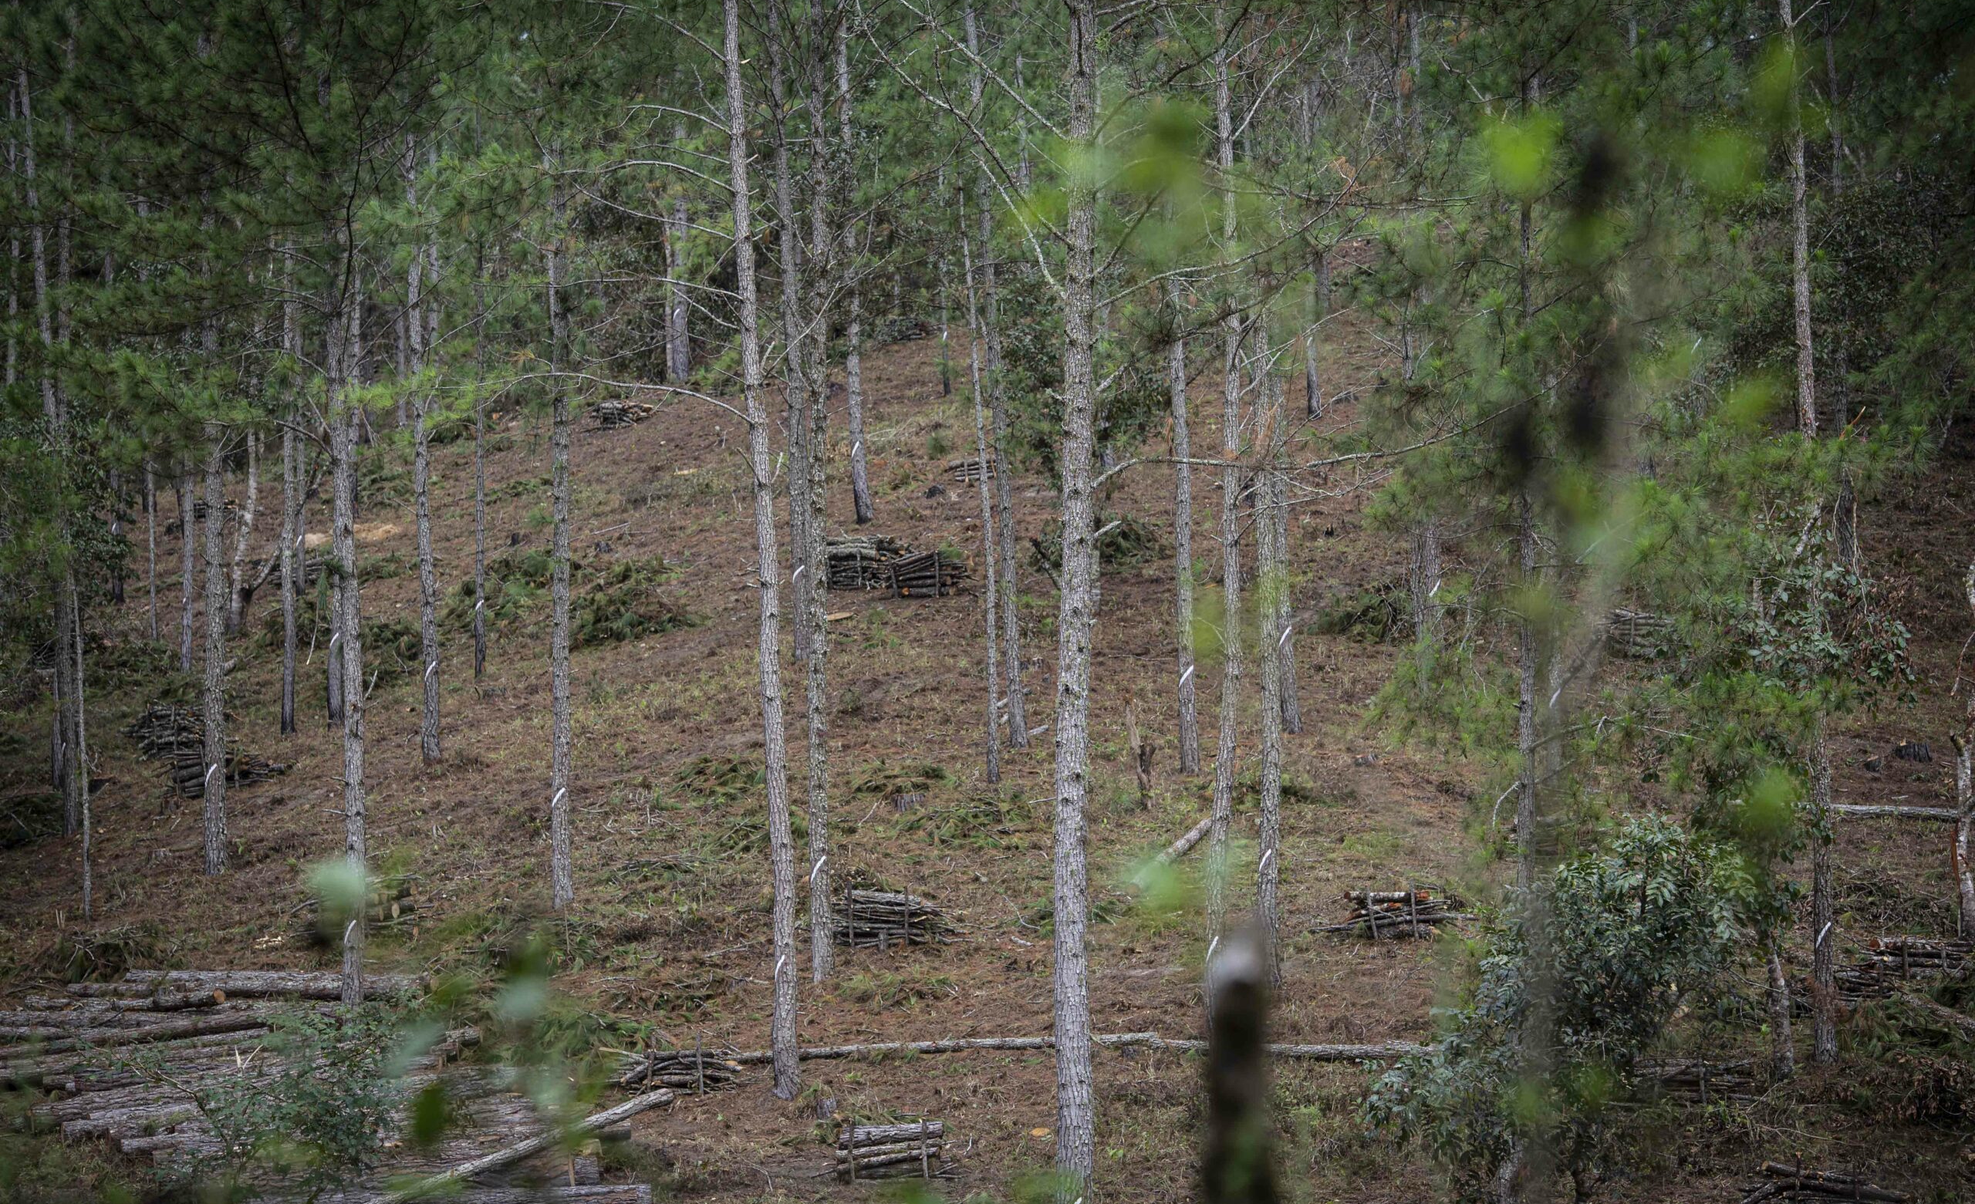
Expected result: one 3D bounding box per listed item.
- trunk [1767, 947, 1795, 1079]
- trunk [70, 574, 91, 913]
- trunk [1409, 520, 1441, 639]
[{"bbox_3d":[8.431,4.343,70.066,0.213,1.480,0.213,-5,-5,7],"label":"trunk"},{"bbox_3d":[-12.557,2.004,91.212,0.107,4.742,0.107,-3,-5,-8],"label":"trunk"},{"bbox_3d":[6.654,-0.094,99.108,0.256,2.402,0.256,0,-5,4],"label":"trunk"}]

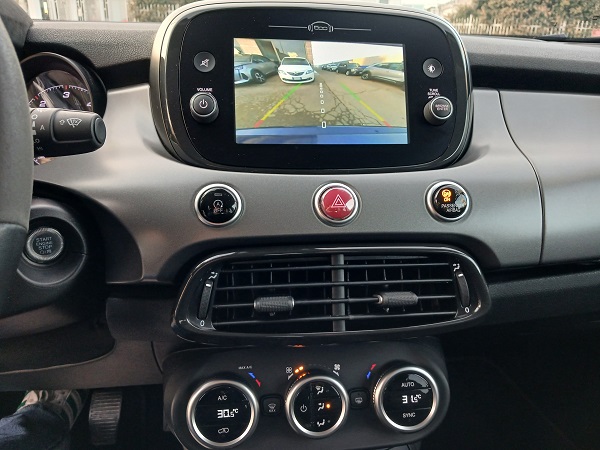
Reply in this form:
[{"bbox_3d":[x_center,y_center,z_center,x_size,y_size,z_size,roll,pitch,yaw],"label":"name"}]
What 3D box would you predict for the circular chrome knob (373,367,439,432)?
[{"bbox_3d":[0.101,0.166,0.459,0.065,0.065,0.022,-1,6,-9],"label":"circular chrome knob"}]

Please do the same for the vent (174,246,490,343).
[{"bbox_3d":[0.027,0.055,0.384,0.252,0.072,0.040,-1,-1,-9],"label":"vent"}]

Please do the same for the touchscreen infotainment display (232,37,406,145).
[{"bbox_3d":[0.019,-0.116,0.415,0.154,0.093,0.010,-1,-3,-9],"label":"touchscreen infotainment display"}]

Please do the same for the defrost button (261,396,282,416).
[{"bbox_3d":[-0.027,0.174,0.449,0.018,0.020,0.006,-1,6,-9],"label":"defrost button"}]

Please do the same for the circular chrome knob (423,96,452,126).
[{"bbox_3d":[0.126,-0.102,0.419,0.024,0.024,0.015,-1,-3,-9],"label":"circular chrome knob"}]

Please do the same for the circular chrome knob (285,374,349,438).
[{"bbox_3d":[0.015,0.168,0.446,0.060,0.060,0.022,-1,6,-9],"label":"circular chrome knob"}]

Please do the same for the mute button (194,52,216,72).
[{"bbox_3d":[-0.081,-0.138,0.397,0.018,0.018,0.005,-1,-3,-9],"label":"mute button"}]

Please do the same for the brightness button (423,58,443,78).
[{"bbox_3d":[0.121,-0.143,0.427,0.018,0.018,0.005,-1,-3,-9],"label":"brightness button"}]

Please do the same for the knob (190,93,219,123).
[{"bbox_3d":[-0.079,-0.098,0.388,0.024,0.024,0.015,-1,-3,-9],"label":"knob"}]

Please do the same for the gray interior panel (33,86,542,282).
[{"bbox_3d":[-0.005,-0.038,0.402,0.403,0.173,0.088,-1,-3,-9],"label":"gray interior panel"}]

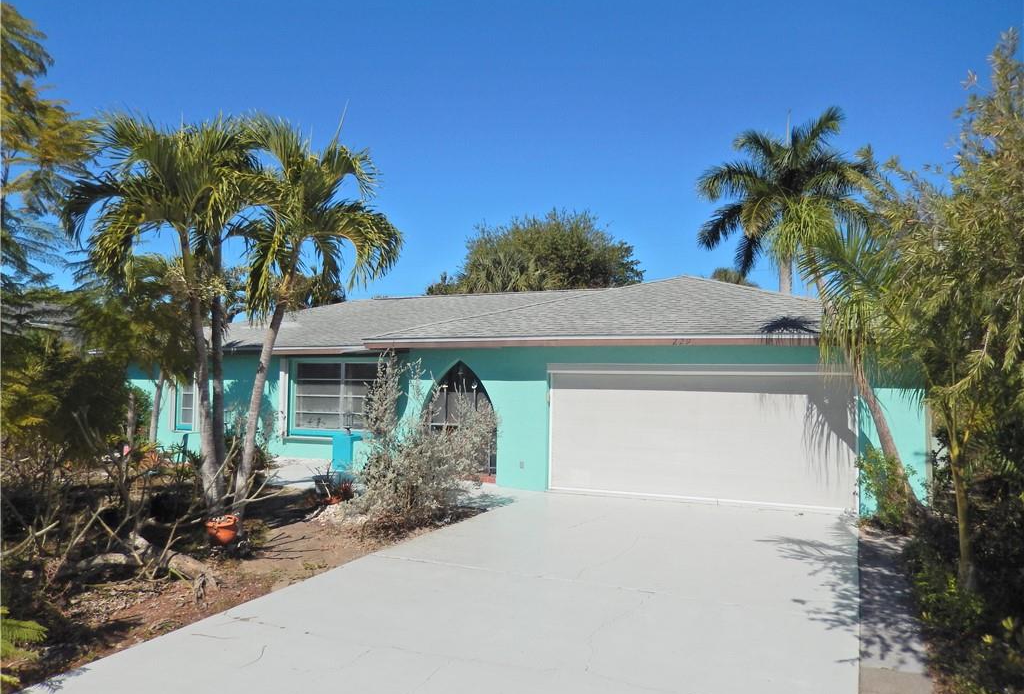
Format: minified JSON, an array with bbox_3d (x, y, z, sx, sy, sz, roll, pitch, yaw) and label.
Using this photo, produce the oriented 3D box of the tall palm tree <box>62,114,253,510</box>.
[{"bbox_3d":[-4.828,-0.389,10.100,2.650,5.600,2.600,0,-1,0],"label":"tall palm tree"}]

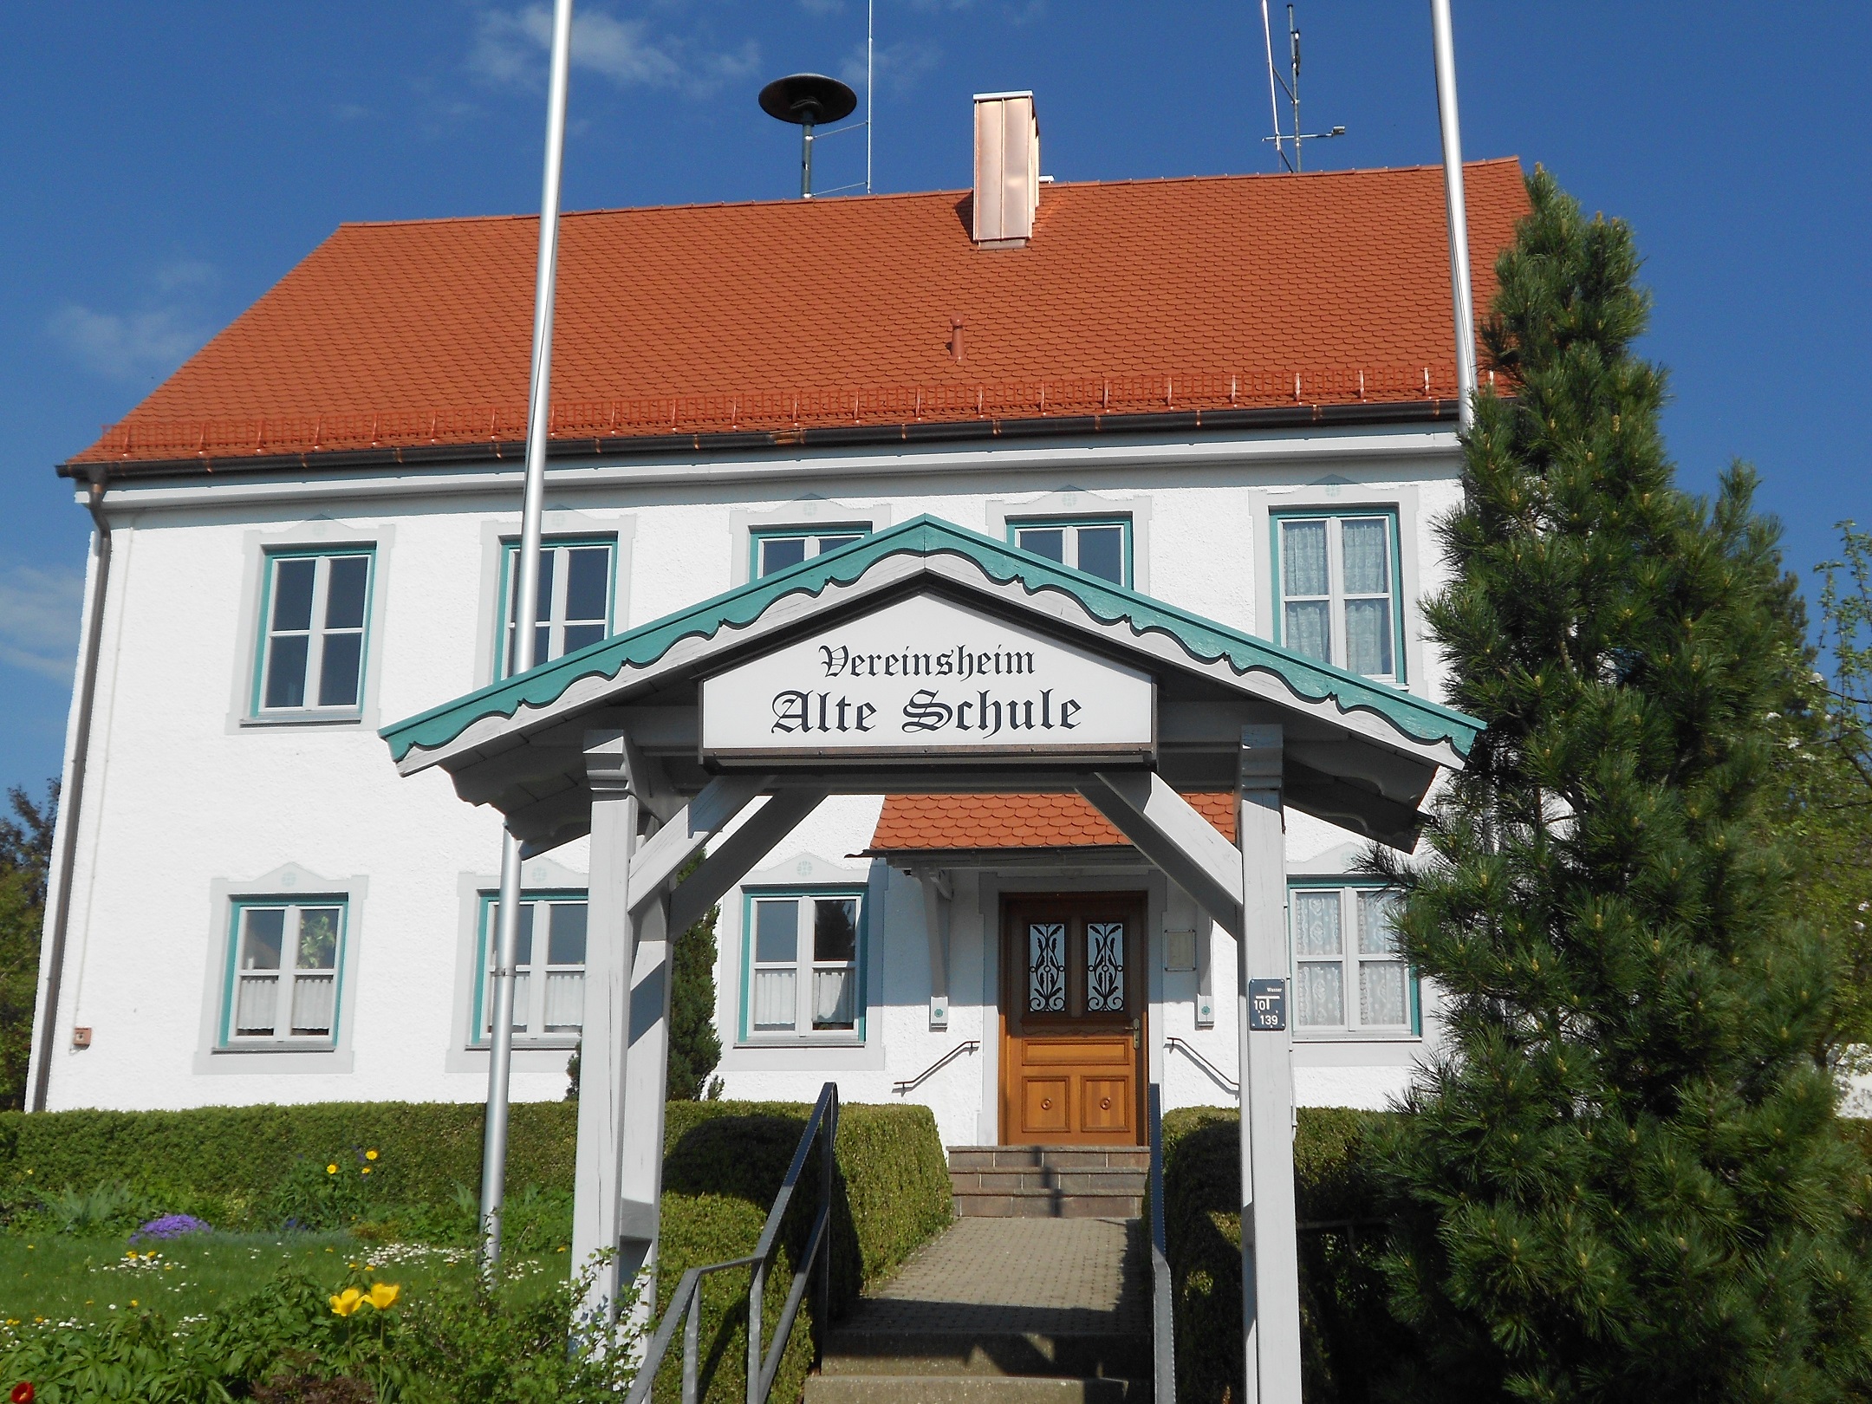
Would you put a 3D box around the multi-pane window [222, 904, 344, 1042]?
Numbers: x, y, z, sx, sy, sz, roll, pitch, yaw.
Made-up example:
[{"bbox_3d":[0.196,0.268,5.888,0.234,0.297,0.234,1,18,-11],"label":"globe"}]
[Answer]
[{"bbox_3d":[-5.500,2.310,19.772,1.040,1.248,0.130,-2,-16,7],"label":"multi-pane window"}]

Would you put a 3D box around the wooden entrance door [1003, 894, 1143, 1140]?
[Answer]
[{"bbox_3d":[1.120,2.590,18.810,1.195,2.112,0.130,-2,-16,7],"label":"wooden entrance door"}]

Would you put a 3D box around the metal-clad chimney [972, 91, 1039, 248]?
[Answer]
[{"bbox_3d":[0.774,-5.638,25.570,0.643,1.850,0.935,-2,-16,7],"label":"metal-clad chimney"}]

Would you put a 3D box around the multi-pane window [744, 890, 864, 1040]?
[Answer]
[{"bbox_3d":[-1.087,2.178,19.241,1.060,1.288,0.130,-2,-16,7],"label":"multi-pane window"}]

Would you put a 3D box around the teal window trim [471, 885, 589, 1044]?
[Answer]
[{"bbox_3d":[-3.319,2.240,19.511,1.060,1.288,0.130,-2,-16,7],"label":"teal window trim"}]

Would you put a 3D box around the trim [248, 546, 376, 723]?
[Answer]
[{"bbox_3d":[-5.481,-0.621,20.598,1.040,1.538,0.130,-2,-16,7],"label":"trim"}]

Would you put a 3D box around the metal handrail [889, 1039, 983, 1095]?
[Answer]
[{"bbox_3d":[0.015,2.928,18.694,0.696,0.386,0.110,-2,-16,7],"label":"metal handrail"}]

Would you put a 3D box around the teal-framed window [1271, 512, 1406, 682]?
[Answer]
[{"bbox_3d":[3.383,-0.866,19.526,1.040,1.538,0.130,-2,-16,7],"label":"teal-framed window"}]

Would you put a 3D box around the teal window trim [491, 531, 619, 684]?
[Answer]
[{"bbox_3d":[-3.300,-0.682,20.335,1.040,1.538,0.130,-2,-16,7],"label":"teal window trim"}]

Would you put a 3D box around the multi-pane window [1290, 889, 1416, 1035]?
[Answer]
[{"bbox_3d":[3.364,2.065,18.700,1.040,1.248,0.130,-2,-16,7],"label":"multi-pane window"}]

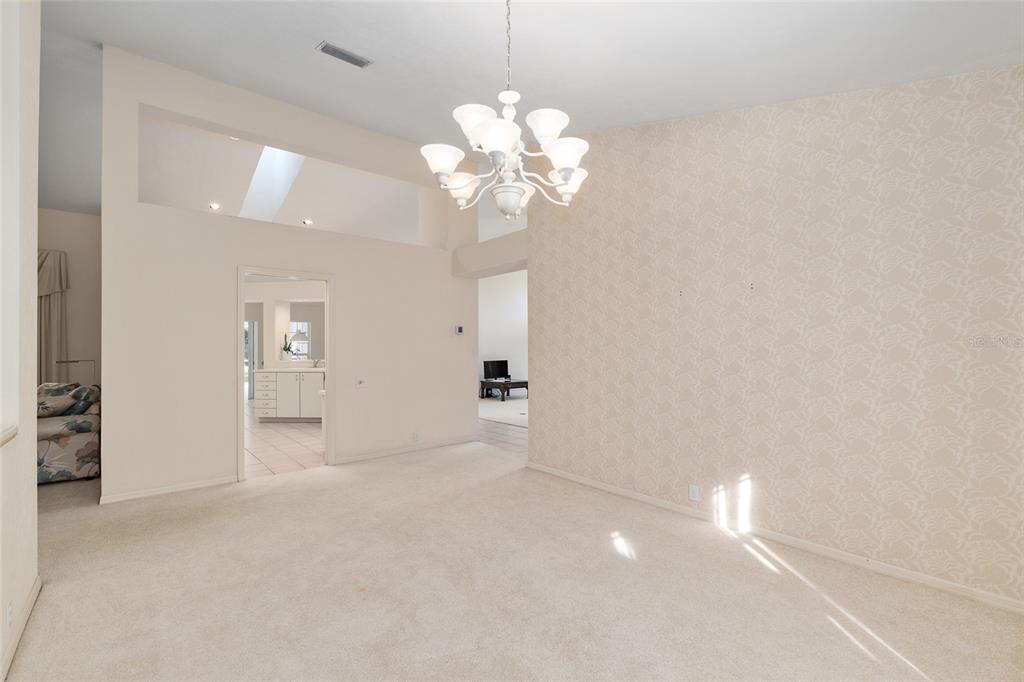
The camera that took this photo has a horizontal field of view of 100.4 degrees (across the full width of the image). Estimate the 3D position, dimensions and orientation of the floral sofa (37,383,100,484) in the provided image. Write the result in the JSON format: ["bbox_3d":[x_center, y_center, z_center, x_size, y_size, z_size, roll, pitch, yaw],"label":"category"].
[{"bbox_3d":[-5.081,0.920,4.780,0.920,0.920,1.900,0,0,-36],"label":"floral sofa"}]

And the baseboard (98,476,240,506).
[{"bbox_3d":[-3.074,1.344,3.881,0.983,0.072,0.016,0,0,-36],"label":"baseboard"}]

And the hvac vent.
[{"bbox_3d":[-1.225,-2.109,3.142,0.350,0.020,0.200,1,12,-37],"label":"hvac vent"}]

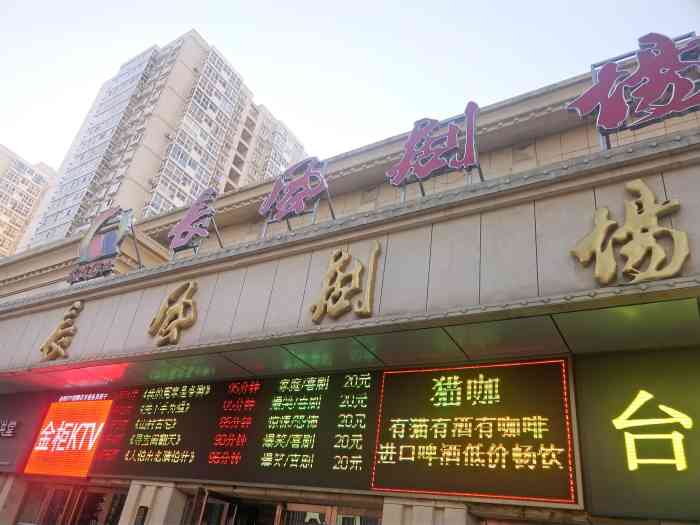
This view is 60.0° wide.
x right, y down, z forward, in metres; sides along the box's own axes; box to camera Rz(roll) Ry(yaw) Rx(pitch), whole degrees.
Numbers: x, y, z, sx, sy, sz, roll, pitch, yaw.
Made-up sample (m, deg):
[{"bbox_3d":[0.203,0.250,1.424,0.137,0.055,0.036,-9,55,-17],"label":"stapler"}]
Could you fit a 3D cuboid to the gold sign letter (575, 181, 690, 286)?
[{"bbox_3d":[2.668,-0.276,5.885,1.022,1.154,0.130,-11,-36,31],"label":"gold sign letter"}]

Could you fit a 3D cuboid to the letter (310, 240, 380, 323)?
[{"bbox_3d":[-0.022,0.259,7.551,0.906,1.028,0.130,-11,-36,31],"label":"letter"}]

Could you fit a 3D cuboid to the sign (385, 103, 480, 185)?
[{"bbox_3d":[1.138,-1.578,8.328,1.349,1.157,0.130,-11,-36,31],"label":"sign"}]

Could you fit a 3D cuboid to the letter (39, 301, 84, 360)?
[{"bbox_3d":[-4.992,1.199,10.665,0.896,1.054,0.130,-11,-36,31],"label":"letter"}]

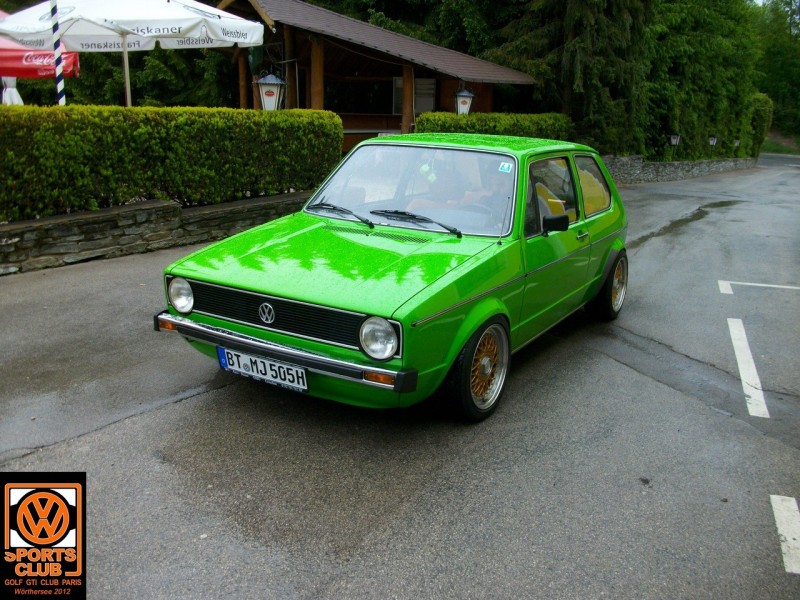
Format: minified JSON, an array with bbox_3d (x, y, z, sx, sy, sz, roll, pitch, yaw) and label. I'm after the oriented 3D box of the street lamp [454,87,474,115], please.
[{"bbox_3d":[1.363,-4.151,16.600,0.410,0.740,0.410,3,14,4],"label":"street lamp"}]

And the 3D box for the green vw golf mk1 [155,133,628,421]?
[{"bbox_3d":[0.298,-0.386,5.029,1.650,1.340,3.700,10,16,29],"label":"green vw golf mk1"}]

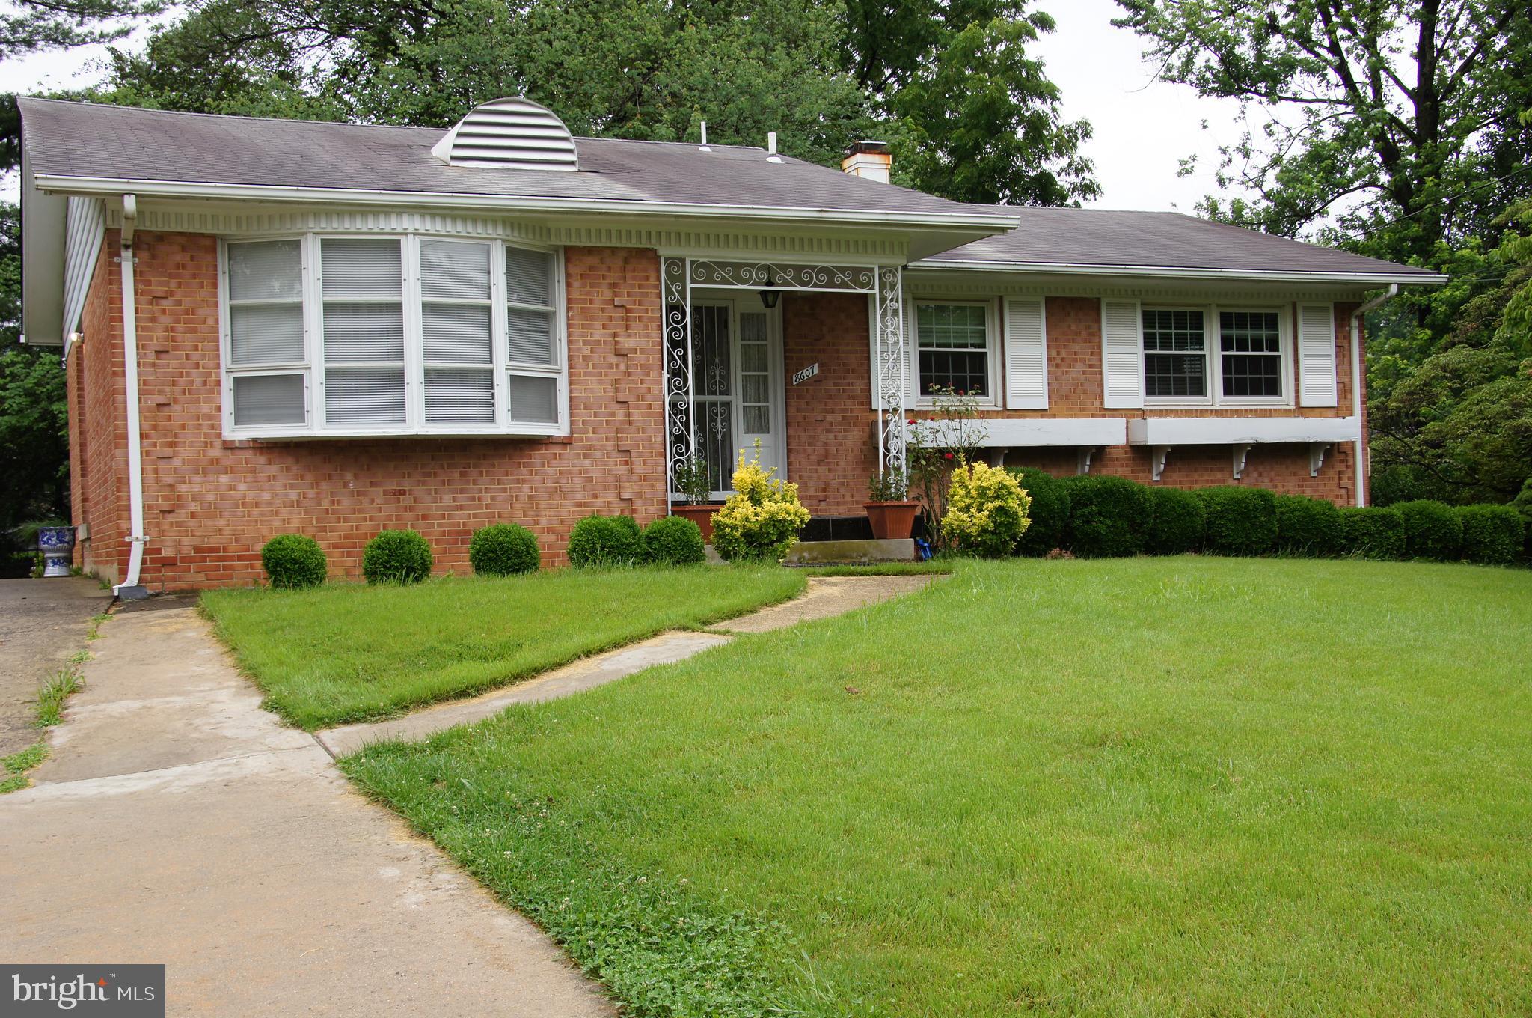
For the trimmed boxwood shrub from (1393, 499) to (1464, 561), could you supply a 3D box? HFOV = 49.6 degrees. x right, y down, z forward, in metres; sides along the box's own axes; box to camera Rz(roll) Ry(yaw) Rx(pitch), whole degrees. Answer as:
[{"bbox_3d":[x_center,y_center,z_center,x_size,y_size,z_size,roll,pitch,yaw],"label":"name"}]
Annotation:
[{"bbox_3d":[7.425,0.241,18.578,0.789,0.700,0.789,-2,0,-22],"label":"trimmed boxwood shrub"}]

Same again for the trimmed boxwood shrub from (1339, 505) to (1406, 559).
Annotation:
[{"bbox_3d":[6.447,0.254,17.609,0.674,0.572,0.674,-2,-1,-22],"label":"trimmed boxwood shrub"}]

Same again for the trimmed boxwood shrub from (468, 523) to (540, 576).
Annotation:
[{"bbox_3d":[-2.066,0.322,13.097,0.556,0.419,0.556,-2,0,-22],"label":"trimmed boxwood shrub"}]

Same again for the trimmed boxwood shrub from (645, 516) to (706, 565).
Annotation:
[{"bbox_3d":[-0.743,0.269,13.535,0.508,0.424,0.508,-2,0,0],"label":"trimmed boxwood shrub"}]

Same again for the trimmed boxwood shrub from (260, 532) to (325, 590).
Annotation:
[{"bbox_3d":[-3.549,0.392,12.474,0.495,0.414,0.495,-2,-1,-22],"label":"trimmed boxwood shrub"}]

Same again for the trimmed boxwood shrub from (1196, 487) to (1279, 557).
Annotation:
[{"bbox_3d":[4.808,0.122,16.942,0.844,0.722,0.844,-2,-1,-22],"label":"trimmed boxwood shrub"}]

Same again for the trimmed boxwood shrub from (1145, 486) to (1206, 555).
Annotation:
[{"bbox_3d":[4.081,0.114,16.646,0.720,0.697,0.720,-2,-1,-22],"label":"trimmed boxwood shrub"}]

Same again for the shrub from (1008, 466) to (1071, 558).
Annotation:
[{"bbox_3d":[2.690,0.042,16.631,0.718,0.899,0.718,-2,0,0],"label":"shrub"}]

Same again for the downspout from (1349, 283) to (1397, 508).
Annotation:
[{"bbox_3d":[7.045,-1.046,19.081,0.120,2.969,0.648,-2,0,-22],"label":"downspout"}]

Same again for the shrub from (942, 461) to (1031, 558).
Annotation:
[{"bbox_3d":[1.969,0.005,14.820,0.786,0.864,0.708,-2,0,-22],"label":"shrub"}]

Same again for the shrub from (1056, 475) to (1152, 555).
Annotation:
[{"bbox_3d":[3.353,0.071,16.350,0.933,0.815,0.933,-2,-1,0],"label":"shrub"}]

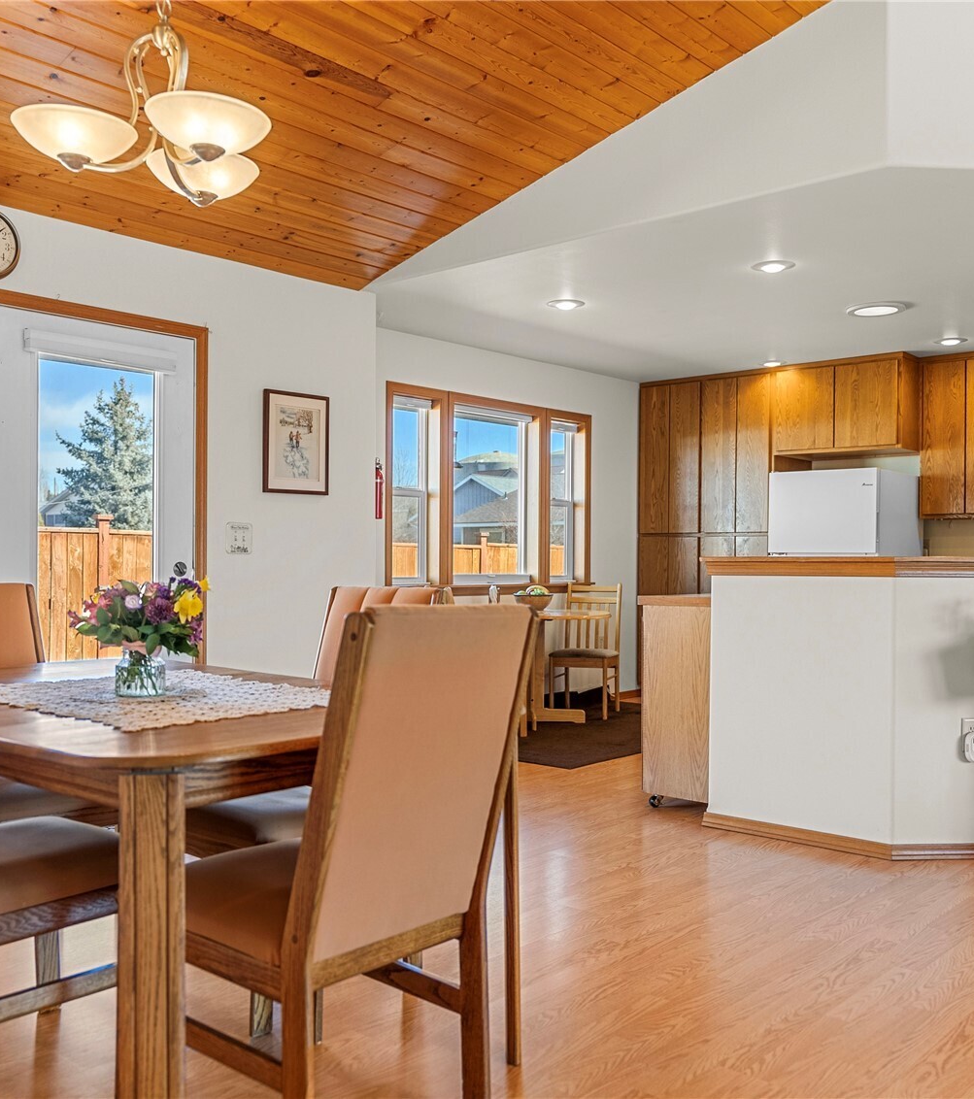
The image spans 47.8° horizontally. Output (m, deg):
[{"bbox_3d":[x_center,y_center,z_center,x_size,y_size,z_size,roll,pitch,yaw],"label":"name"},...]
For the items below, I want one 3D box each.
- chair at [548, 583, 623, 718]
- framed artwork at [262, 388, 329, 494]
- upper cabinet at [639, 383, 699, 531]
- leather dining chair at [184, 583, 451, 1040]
[{"bbox_3d":[0.671,0.680,7.487,0.420,0.890,0.500,0,0,18],"label":"chair"},{"bbox_3d":[-0.944,-0.532,5.506,0.025,0.508,0.429,0,0,40],"label":"framed artwork"},{"bbox_3d":[1.589,-0.703,8.630,0.538,1.172,0.600,0,0,40],"label":"upper cabinet"},{"bbox_3d":[-0.486,0.599,2.869,0.471,1.001,0.668,0,0,40],"label":"leather dining chair"}]

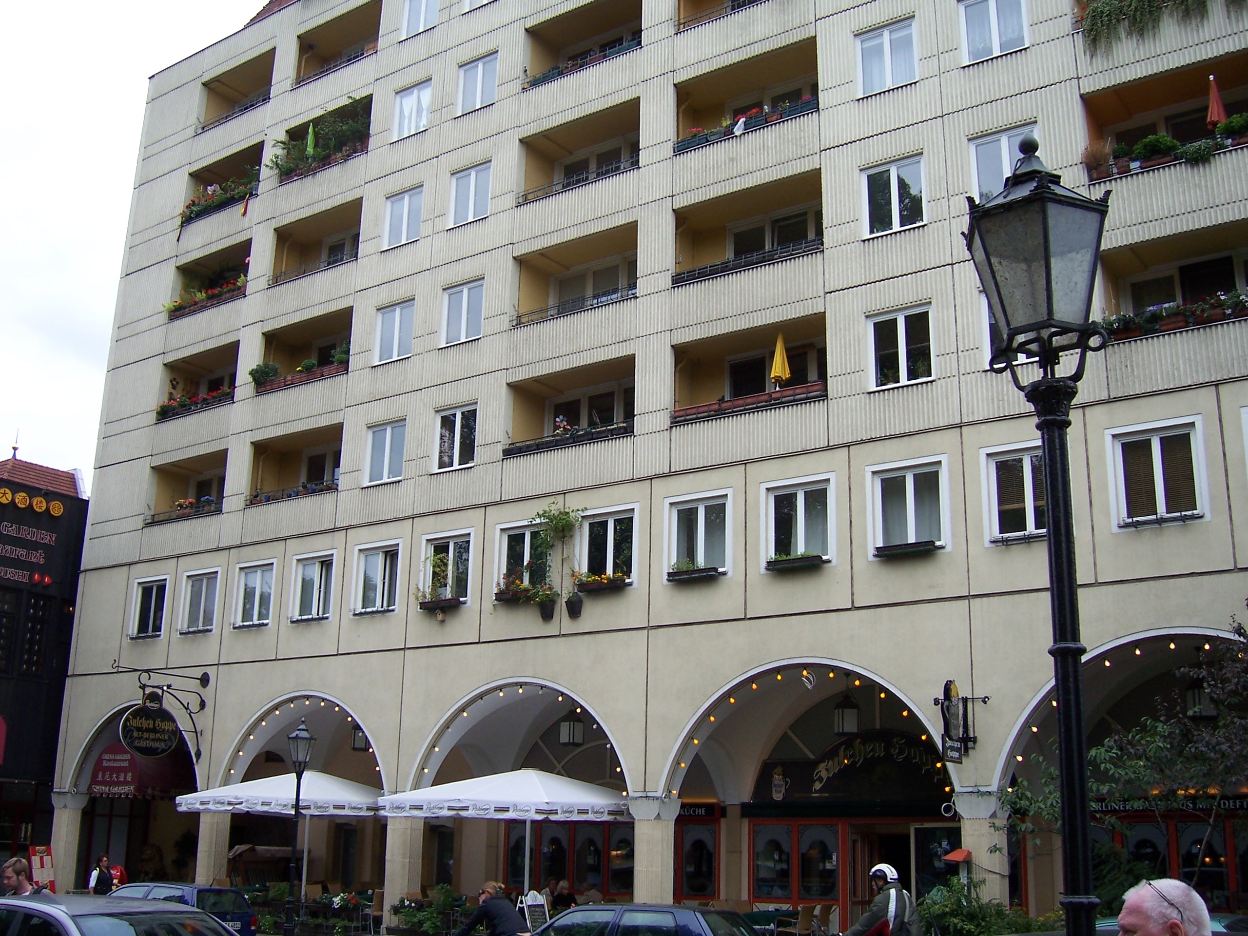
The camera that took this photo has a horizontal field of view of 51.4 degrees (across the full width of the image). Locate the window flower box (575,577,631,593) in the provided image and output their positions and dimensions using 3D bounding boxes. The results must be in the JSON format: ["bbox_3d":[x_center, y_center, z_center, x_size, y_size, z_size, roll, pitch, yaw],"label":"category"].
[{"bbox_3d":[-0.383,2.170,24.084,1.060,0.200,0.200,-10,-19,33],"label":"window flower box"}]

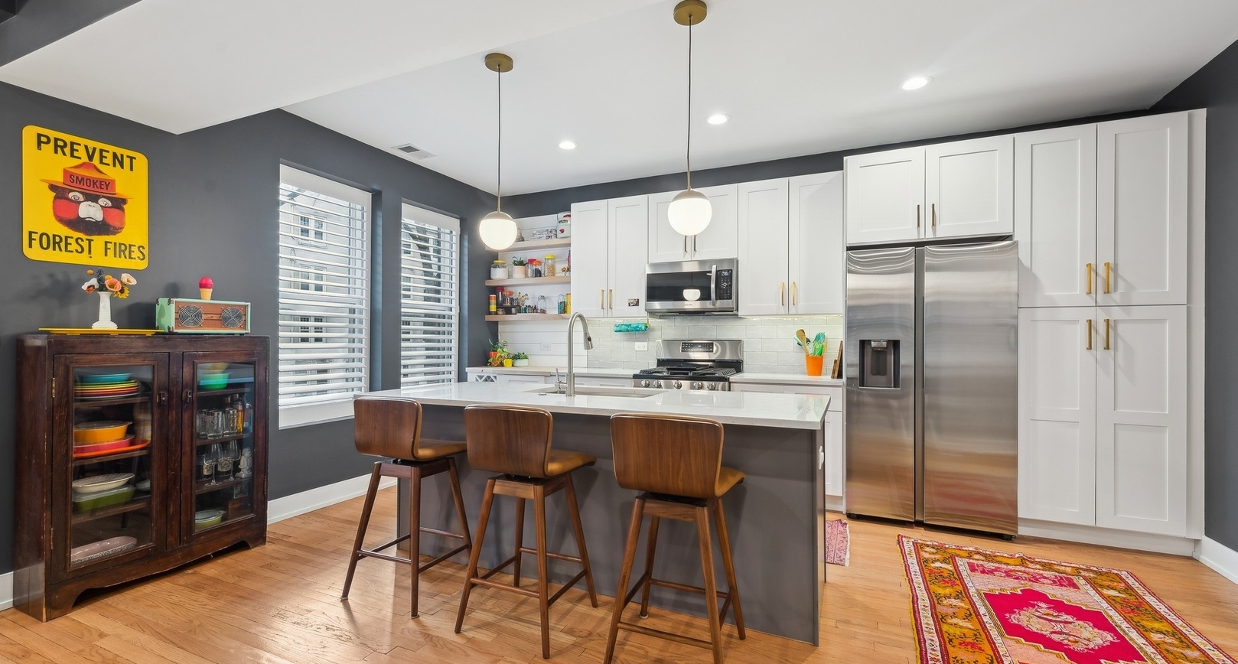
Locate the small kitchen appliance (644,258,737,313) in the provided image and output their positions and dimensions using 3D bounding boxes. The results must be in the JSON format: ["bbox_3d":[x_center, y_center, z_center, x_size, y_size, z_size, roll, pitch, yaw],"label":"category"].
[{"bbox_3d":[0.652,-0.368,4.362,0.763,0.419,0.411,0,0,24],"label":"small kitchen appliance"}]

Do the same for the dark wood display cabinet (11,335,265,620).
[{"bbox_3d":[-2.382,0.630,2.675,0.291,1.214,0.922,0,0,24],"label":"dark wood display cabinet"}]

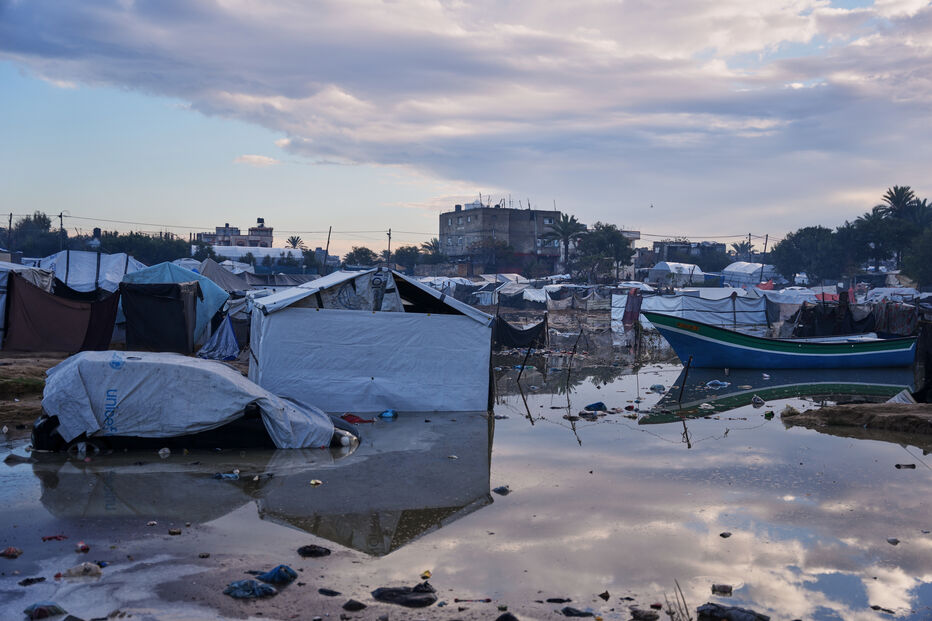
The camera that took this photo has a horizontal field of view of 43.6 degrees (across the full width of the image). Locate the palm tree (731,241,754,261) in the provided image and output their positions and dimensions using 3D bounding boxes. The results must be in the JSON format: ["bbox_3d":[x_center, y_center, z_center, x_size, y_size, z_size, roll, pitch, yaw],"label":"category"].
[{"bbox_3d":[45.106,-8.849,190.000,3.900,5.200,3.900,1,1,0],"label":"palm tree"}]

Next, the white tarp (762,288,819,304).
[{"bbox_3d":[17.082,-0.810,61.500,2.750,0.850,2.600,1,1,0],"label":"white tarp"}]

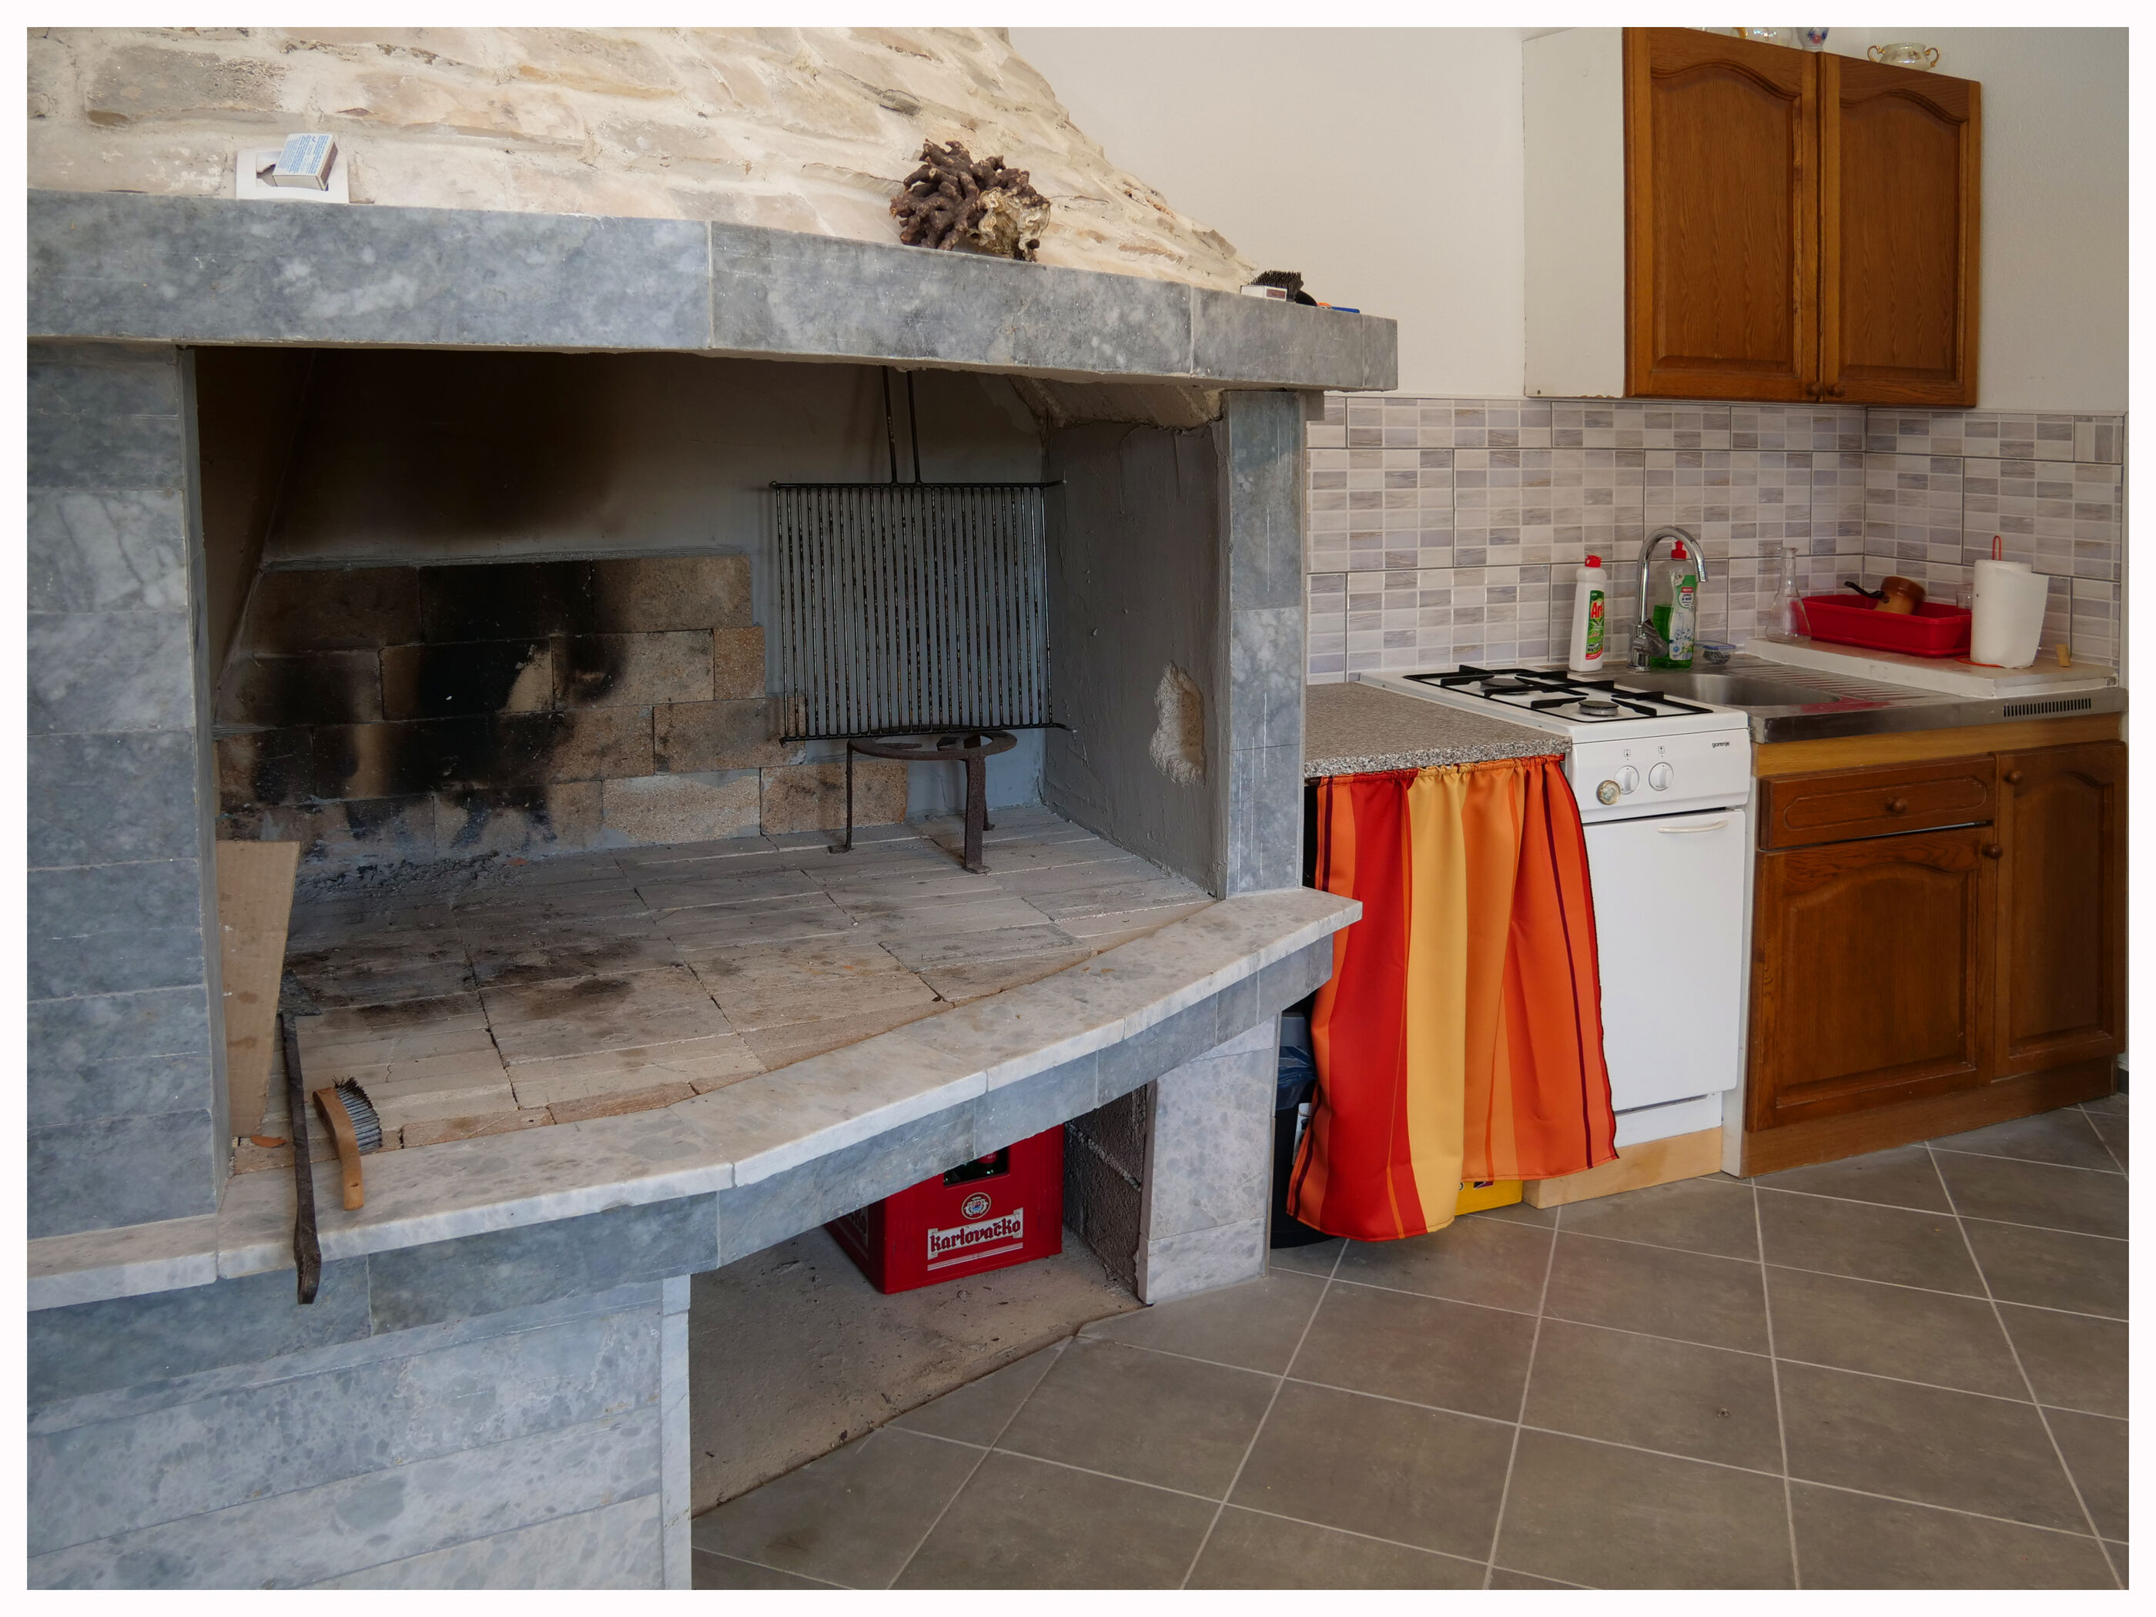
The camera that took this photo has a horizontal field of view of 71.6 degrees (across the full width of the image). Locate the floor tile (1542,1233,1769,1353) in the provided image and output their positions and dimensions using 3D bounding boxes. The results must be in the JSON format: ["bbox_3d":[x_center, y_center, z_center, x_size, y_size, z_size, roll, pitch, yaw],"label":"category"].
[{"bbox_3d":[0.961,0.798,2.473,0.332,0.010,0.332,4,9,22],"label":"floor tile"}]

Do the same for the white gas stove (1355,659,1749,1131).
[{"bbox_3d":[0.883,0.173,2.842,0.400,0.790,0.600,-4,10,-23],"label":"white gas stove"}]

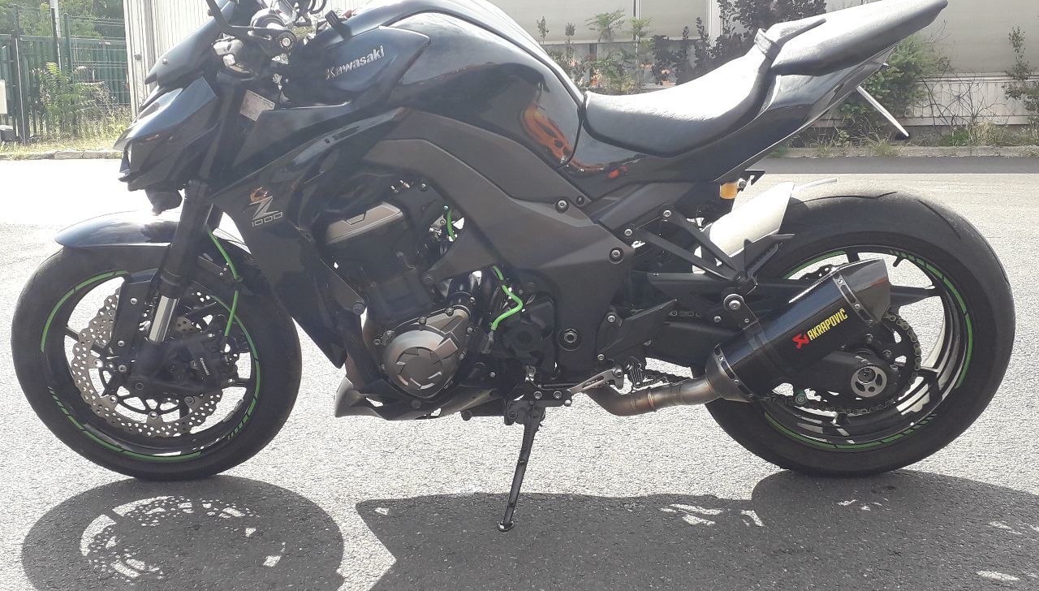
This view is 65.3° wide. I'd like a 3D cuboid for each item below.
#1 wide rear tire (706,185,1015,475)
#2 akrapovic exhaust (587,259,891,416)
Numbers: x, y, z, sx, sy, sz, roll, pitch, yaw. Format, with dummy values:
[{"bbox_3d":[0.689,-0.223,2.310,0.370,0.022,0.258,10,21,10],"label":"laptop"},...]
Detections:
[{"bbox_3d":[0.665,0.085,1.665,0.622,0.622,0.190,-1,23,7],"label":"wide rear tire"},{"bbox_3d":[0.392,0.106,1.490,0.580,0.175,0.160,-23,19,16],"label":"akrapovic exhaust"}]

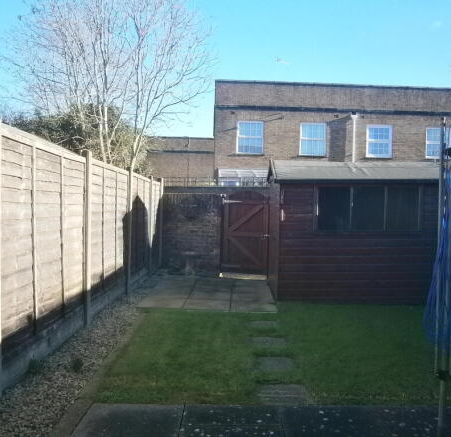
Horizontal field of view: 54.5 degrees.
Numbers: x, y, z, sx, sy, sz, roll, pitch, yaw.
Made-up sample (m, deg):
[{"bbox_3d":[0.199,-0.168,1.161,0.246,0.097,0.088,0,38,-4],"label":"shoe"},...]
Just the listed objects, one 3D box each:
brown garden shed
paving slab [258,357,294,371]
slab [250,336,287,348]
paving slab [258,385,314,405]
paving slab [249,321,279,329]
[{"bbox_3d":[1.931,0.131,7.014,2.470,2.075,1.950,1,1,1],"label":"brown garden shed"},{"bbox_3d":[0.419,1.252,3.730,0.360,0.040,0.360,1,1,1],"label":"paving slab"},{"bbox_3d":[0.423,1.238,4.310,0.370,0.040,0.370,1,1,1],"label":"slab"},{"bbox_3d":[0.429,1.268,3.115,0.400,0.040,0.360,1,1,1],"label":"paving slab"},{"bbox_3d":[0.421,1.221,4.970,0.360,0.040,0.360,1,1,1],"label":"paving slab"}]

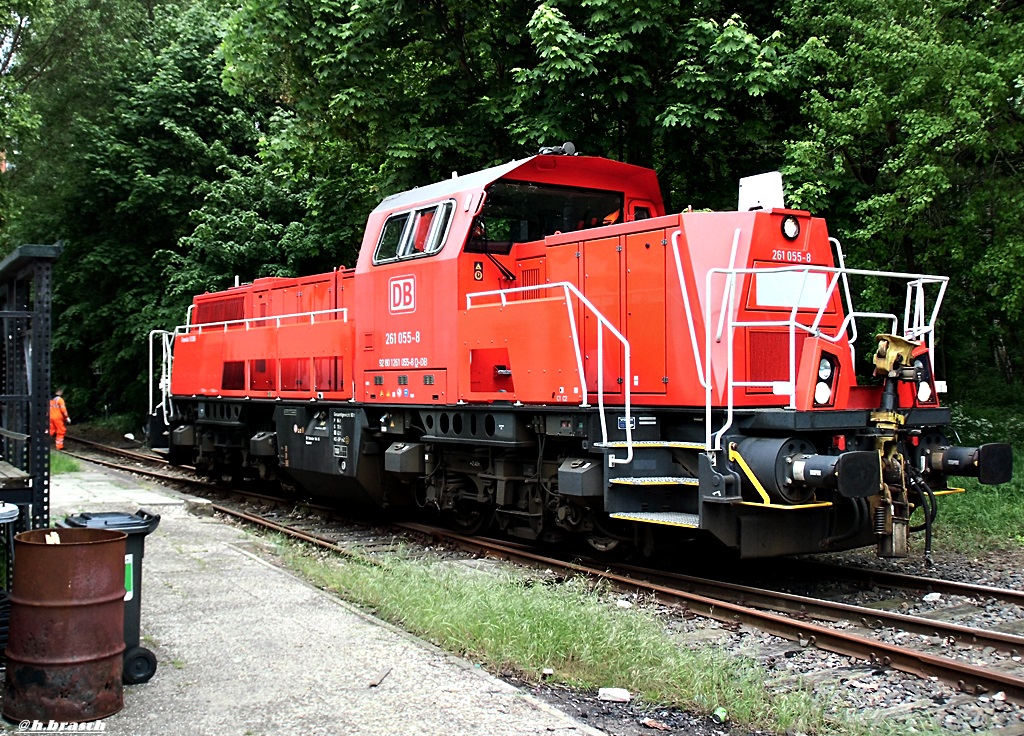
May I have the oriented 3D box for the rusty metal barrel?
[{"bbox_3d":[-2.318,1.324,6.170,0.590,0.885,0.590,2,0,0],"label":"rusty metal barrel"}]

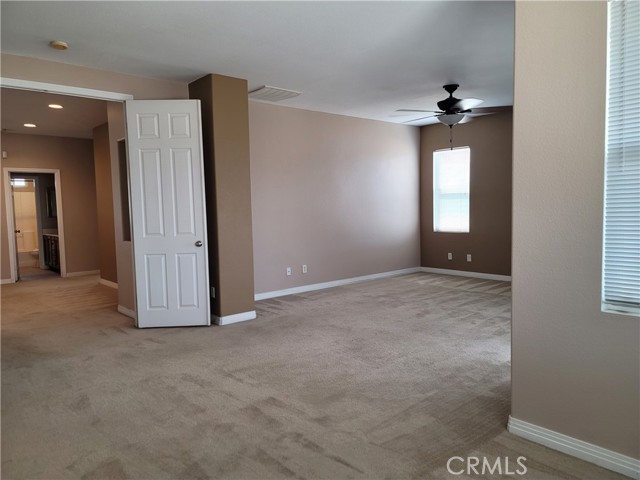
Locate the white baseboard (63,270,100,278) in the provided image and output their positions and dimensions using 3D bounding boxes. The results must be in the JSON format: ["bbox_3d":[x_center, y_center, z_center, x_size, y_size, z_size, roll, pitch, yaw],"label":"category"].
[{"bbox_3d":[-4.814,0.683,9.437,0.630,0.080,0.018,-5,5,-40],"label":"white baseboard"}]

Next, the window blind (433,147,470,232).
[{"bbox_3d":[2.380,-0.879,8.358,0.050,1.480,0.755,-5,5,-40],"label":"window blind"}]

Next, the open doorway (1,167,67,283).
[{"bbox_3d":[-5.462,-0.286,8.895,0.925,2.118,0.140,-5,5,-40],"label":"open doorway"}]

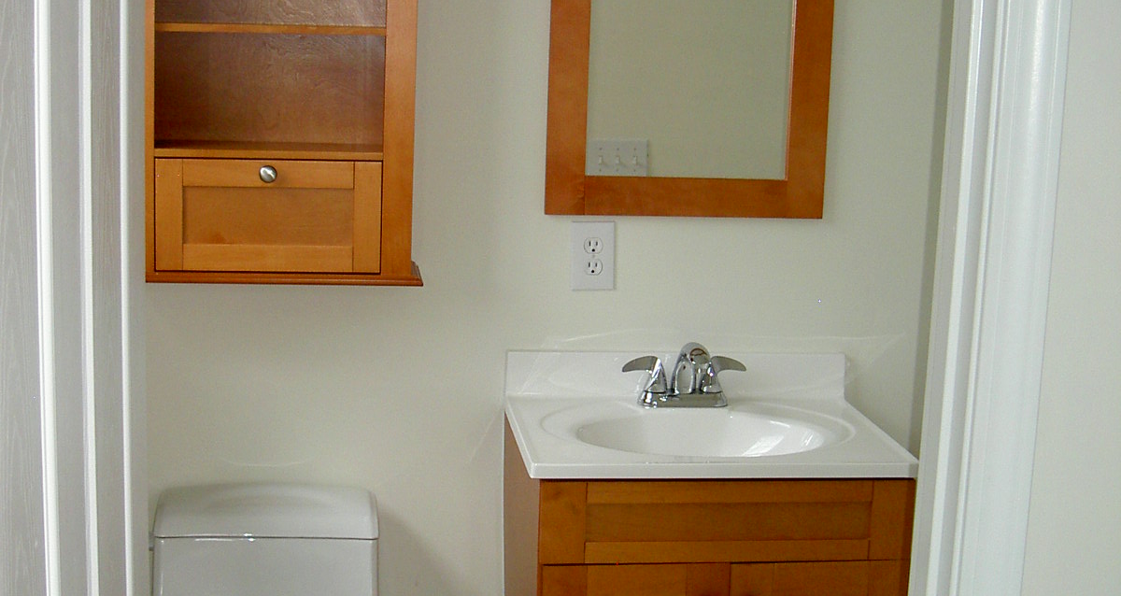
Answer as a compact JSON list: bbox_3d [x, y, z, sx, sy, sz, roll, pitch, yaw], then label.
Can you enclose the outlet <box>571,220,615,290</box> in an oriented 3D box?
[{"bbox_3d":[0.061,-0.077,3.068,0.079,0.125,0.007,0,10,-8],"label":"outlet"}]

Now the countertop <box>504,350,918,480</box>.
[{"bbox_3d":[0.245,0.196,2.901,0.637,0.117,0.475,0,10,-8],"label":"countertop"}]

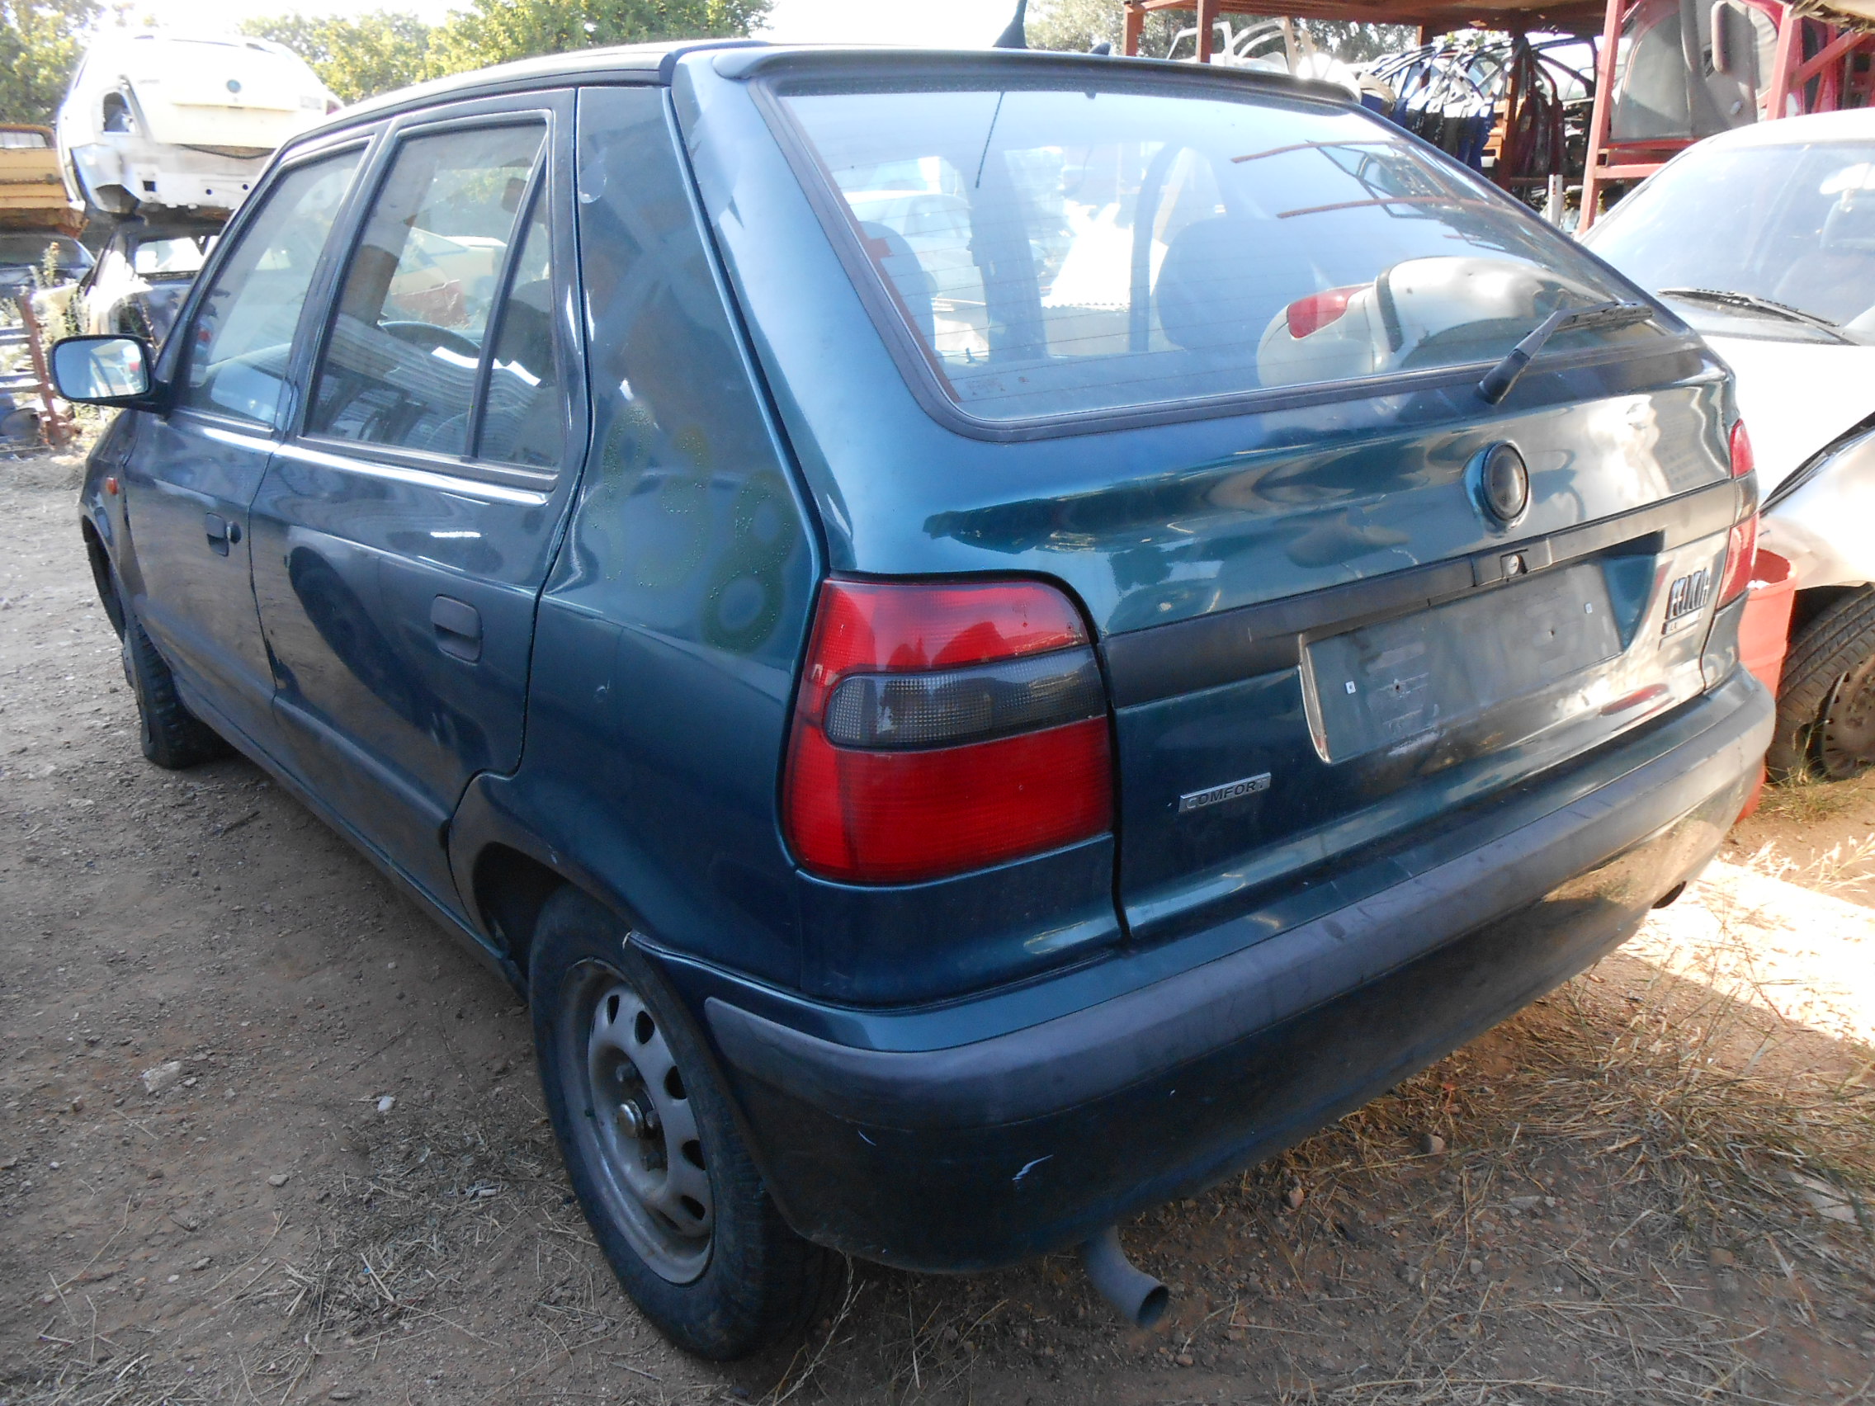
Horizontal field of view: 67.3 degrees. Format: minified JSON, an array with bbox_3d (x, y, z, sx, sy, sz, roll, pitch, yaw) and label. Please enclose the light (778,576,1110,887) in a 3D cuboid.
[{"bbox_3d":[0.014,0.006,1.081,0.225,0.230,0.135,-13,21,-33],"label":"light"}]

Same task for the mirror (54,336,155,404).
[{"bbox_3d":[-1.492,-0.594,2.513,0.170,0.125,0.090,-15,22,-37],"label":"mirror"}]

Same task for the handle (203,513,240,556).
[{"bbox_3d":[-1.133,-0.266,2.227,0.038,0.074,0.145,-15,22,-37],"label":"handle"}]

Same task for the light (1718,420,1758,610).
[{"bbox_3d":[1.039,-0.260,1.882,0.225,0.230,0.135,-17,23,-41],"label":"light"}]

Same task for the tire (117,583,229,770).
[{"bbox_3d":[-1.872,-0.101,3.398,0.170,0.555,0.555,-11,20,-30],"label":"tire"}]

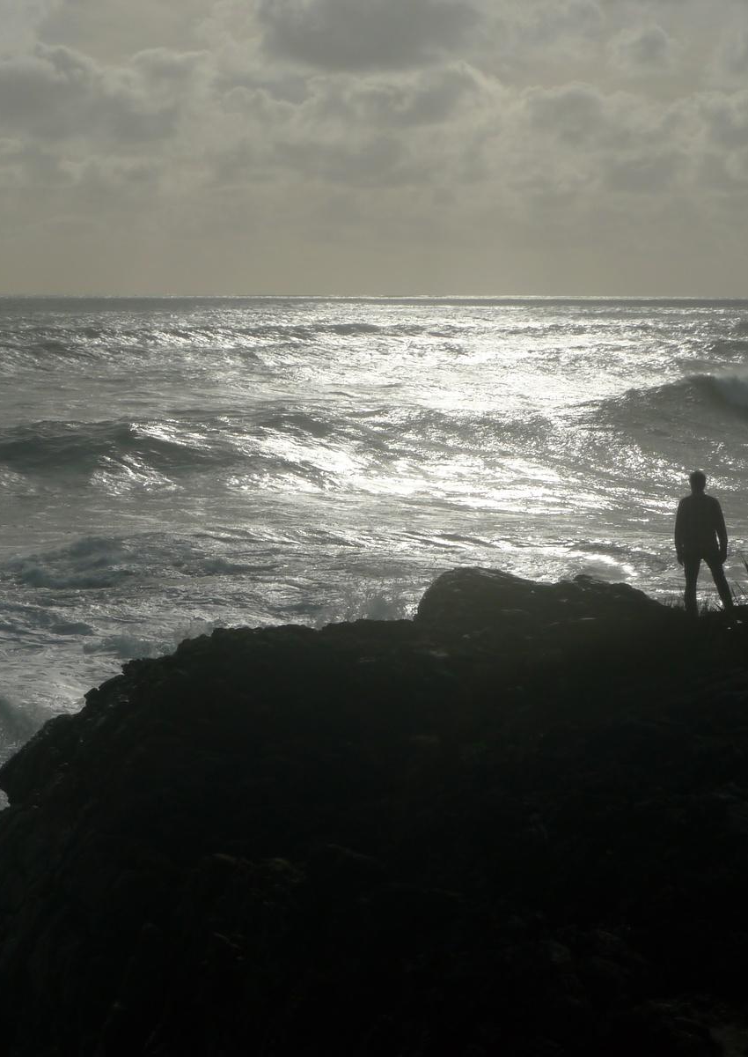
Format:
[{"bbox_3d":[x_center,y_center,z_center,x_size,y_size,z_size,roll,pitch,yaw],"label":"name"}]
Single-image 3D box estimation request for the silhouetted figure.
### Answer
[{"bbox_3d":[3.843,0.199,27.000,0.670,1.750,0.390,1,6,6],"label":"silhouetted figure"}]

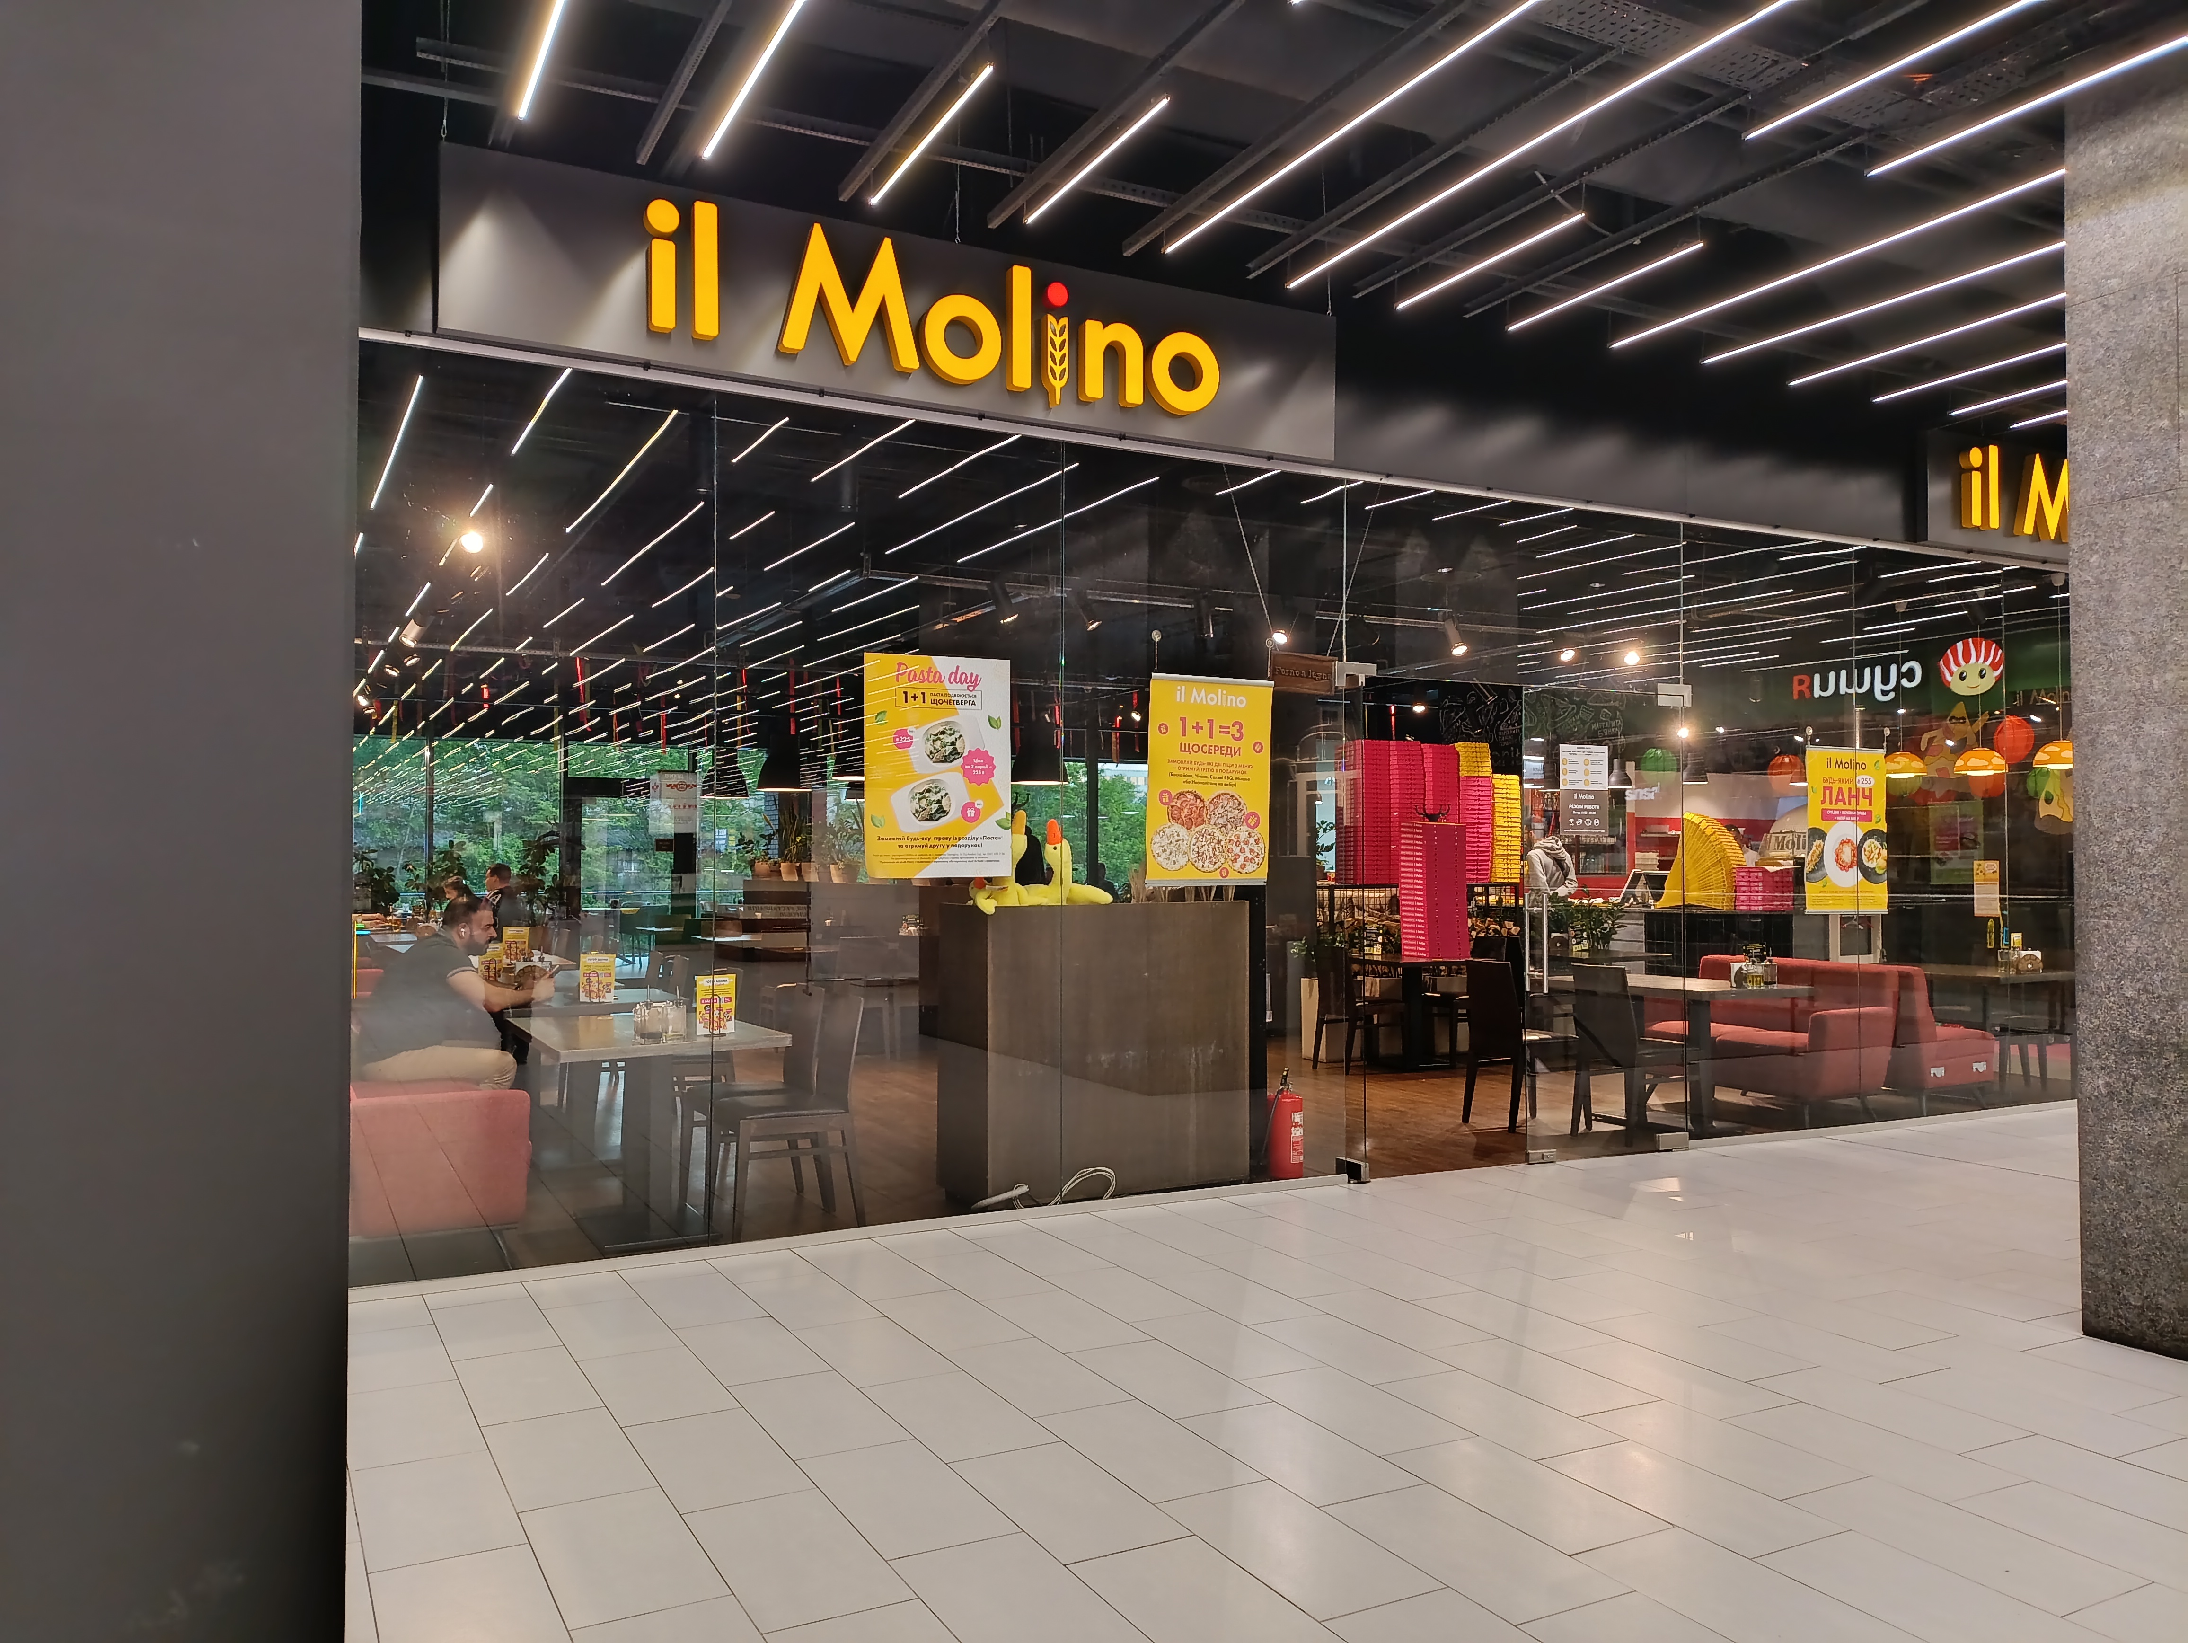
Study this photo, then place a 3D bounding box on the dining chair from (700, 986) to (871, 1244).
[{"bbox_3d":[-1.179,1.091,6.084,0.530,0.900,0.430,1,-2,-28],"label":"dining chair"}]

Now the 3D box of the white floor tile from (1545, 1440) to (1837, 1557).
[{"bbox_3d":[1.288,1.471,3.444,0.300,0.010,0.600,1,-2,-28],"label":"white floor tile"}]

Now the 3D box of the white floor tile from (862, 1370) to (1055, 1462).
[{"bbox_3d":[-0.344,1.487,3.974,0.300,0.010,0.595,1,-2,-28],"label":"white floor tile"}]

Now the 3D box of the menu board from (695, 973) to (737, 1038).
[{"bbox_3d":[-1.414,0.687,5.920,0.150,0.222,0.050,0,-2,-1],"label":"menu board"}]

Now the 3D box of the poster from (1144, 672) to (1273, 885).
[{"bbox_3d":[0.507,-0.173,6.795,0.610,0.885,0.020,1,-2,-28],"label":"poster"}]

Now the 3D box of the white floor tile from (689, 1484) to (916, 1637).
[{"bbox_3d":[-0.599,1.466,3.184,0.300,0.010,0.595,1,-2,-28],"label":"white floor tile"}]

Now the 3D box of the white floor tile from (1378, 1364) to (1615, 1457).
[{"bbox_3d":[1.010,1.491,3.979,0.300,0.010,0.600,1,-2,-28],"label":"white floor tile"}]

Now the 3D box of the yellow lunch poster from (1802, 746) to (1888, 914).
[{"bbox_3d":[3.916,0.049,8.220,0.600,0.860,0.020,1,-2,-27],"label":"yellow lunch poster"}]

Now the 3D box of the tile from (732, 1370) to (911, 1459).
[{"bbox_3d":[-0.697,1.491,3.980,0.300,0.010,0.600,1,-2,-28],"label":"tile"}]

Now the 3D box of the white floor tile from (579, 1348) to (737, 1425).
[{"bbox_3d":[-1.159,1.491,4.178,0.300,0.010,0.600,1,-2,-28],"label":"white floor tile"}]

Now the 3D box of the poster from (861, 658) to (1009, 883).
[{"bbox_3d":[-0.601,-0.211,6.184,0.608,0.860,0.010,1,-2,-28],"label":"poster"}]

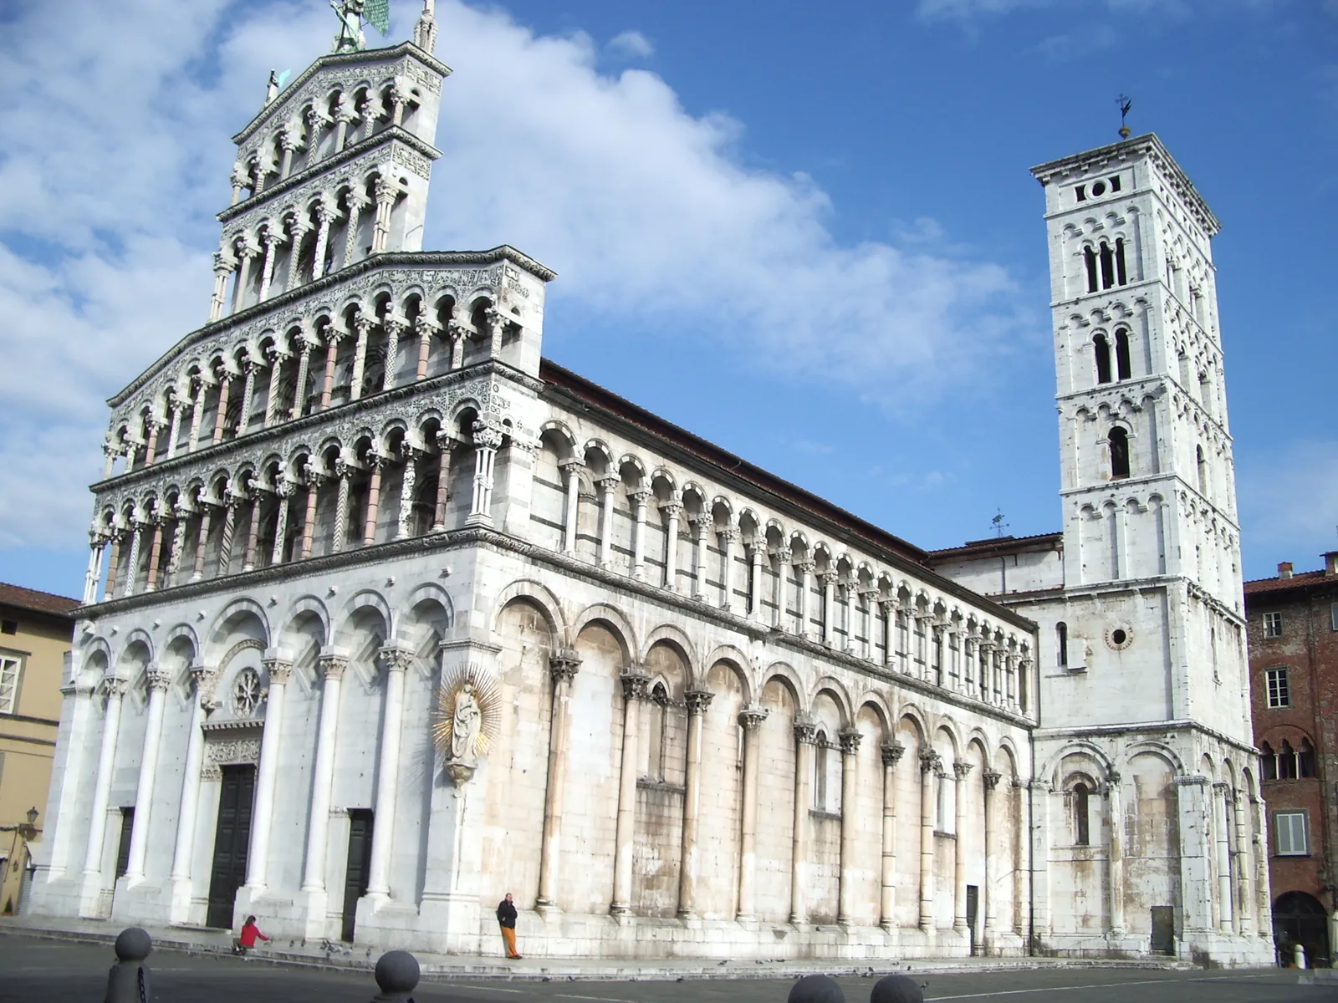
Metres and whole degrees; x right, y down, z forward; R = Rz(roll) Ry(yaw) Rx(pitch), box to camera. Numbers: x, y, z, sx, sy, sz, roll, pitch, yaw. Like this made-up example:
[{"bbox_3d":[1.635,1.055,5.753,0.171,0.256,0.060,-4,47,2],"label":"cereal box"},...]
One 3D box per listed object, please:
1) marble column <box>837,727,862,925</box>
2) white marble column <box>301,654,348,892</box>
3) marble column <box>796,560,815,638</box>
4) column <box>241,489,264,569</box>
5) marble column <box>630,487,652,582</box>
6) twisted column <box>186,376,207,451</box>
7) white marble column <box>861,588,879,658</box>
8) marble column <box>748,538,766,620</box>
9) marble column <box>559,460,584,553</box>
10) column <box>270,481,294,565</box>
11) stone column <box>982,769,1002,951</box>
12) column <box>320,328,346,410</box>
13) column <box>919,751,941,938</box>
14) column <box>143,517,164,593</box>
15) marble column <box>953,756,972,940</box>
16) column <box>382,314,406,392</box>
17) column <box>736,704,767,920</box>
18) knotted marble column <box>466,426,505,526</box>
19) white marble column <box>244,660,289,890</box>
[{"bbox_3d":[7.021,12.649,51.997,0.720,7.598,0.780,-11,-22,36],"label":"marble column"},{"bbox_3d":[-10.420,8.121,40.841,0.740,7.300,0.740,-11,-22,37],"label":"white marble column"},{"bbox_3d":[5.090,3.646,50.258,0.400,2.880,0.400,-11,-22,37],"label":"marble column"},{"bbox_3d":[-14.423,1.078,46.758,0.460,2.970,0.460,-11,-22,37],"label":"column"},{"bbox_3d":[-1.006,1.245,47.581,0.480,3.200,0.460,-11,-22,36],"label":"marble column"},{"bbox_3d":[-17.867,-3.264,51.307,0.460,3.000,0.460,-11,-22,37],"label":"twisted column"},{"bbox_3d":[7.967,4.871,53.686,0.400,2.750,0.400,-11,-22,37],"label":"white marble column"},{"bbox_3d":[3.134,2.756,47.952,0.400,2.800,0.400,-11,-22,37],"label":"marble column"},{"bbox_3d":[-3.243,0.262,44.843,0.480,3.200,0.460,-11,-22,36],"label":"marble column"},{"bbox_3d":[-13.670,0.779,47.883,0.420,3.150,0.430,-11,-22,36],"label":"column"},{"bbox_3d":[14.136,15.659,59.244,0.600,7.800,0.620,-11,-22,37],"label":"stone column"},{"bbox_3d":[-11.431,-4.361,45.279,0.500,3.032,0.500,-11,-22,36],"label":"column"},{"bbox_3d":[10.994,14.489,57.256,0.700,7.690,0.740,-11,-22,37],"label":"column"},{"bbox_3d":[-18.714,1.950,49.088,0.400,2.800,0.400,-11,-22,37],"label":"column"},{"bbox_3d":[13.255,15.595,59.608,0.720,7.841,0.770,-11,-22,36],"label":"marble column"},{"bbox_3d":[-8.926,-4.691,43.360,0.470,2.730,0.470,-11,-22,36],"label":"column"},{"bbox_3d":[2.815,10.985,47.467,0.700,7.470,0.760,-11,-22,37],"label":"column"},{"bbox_3d":[-5.322,-0.780,38.977,0.720,2.818,0.720,-11,-22,36],"label":"knotted marble column"},{"bbox_3d":[-12.693,8.687,42.668,0.740,7.200,0.740,-11,-22,37],"label":"white marble column"}]

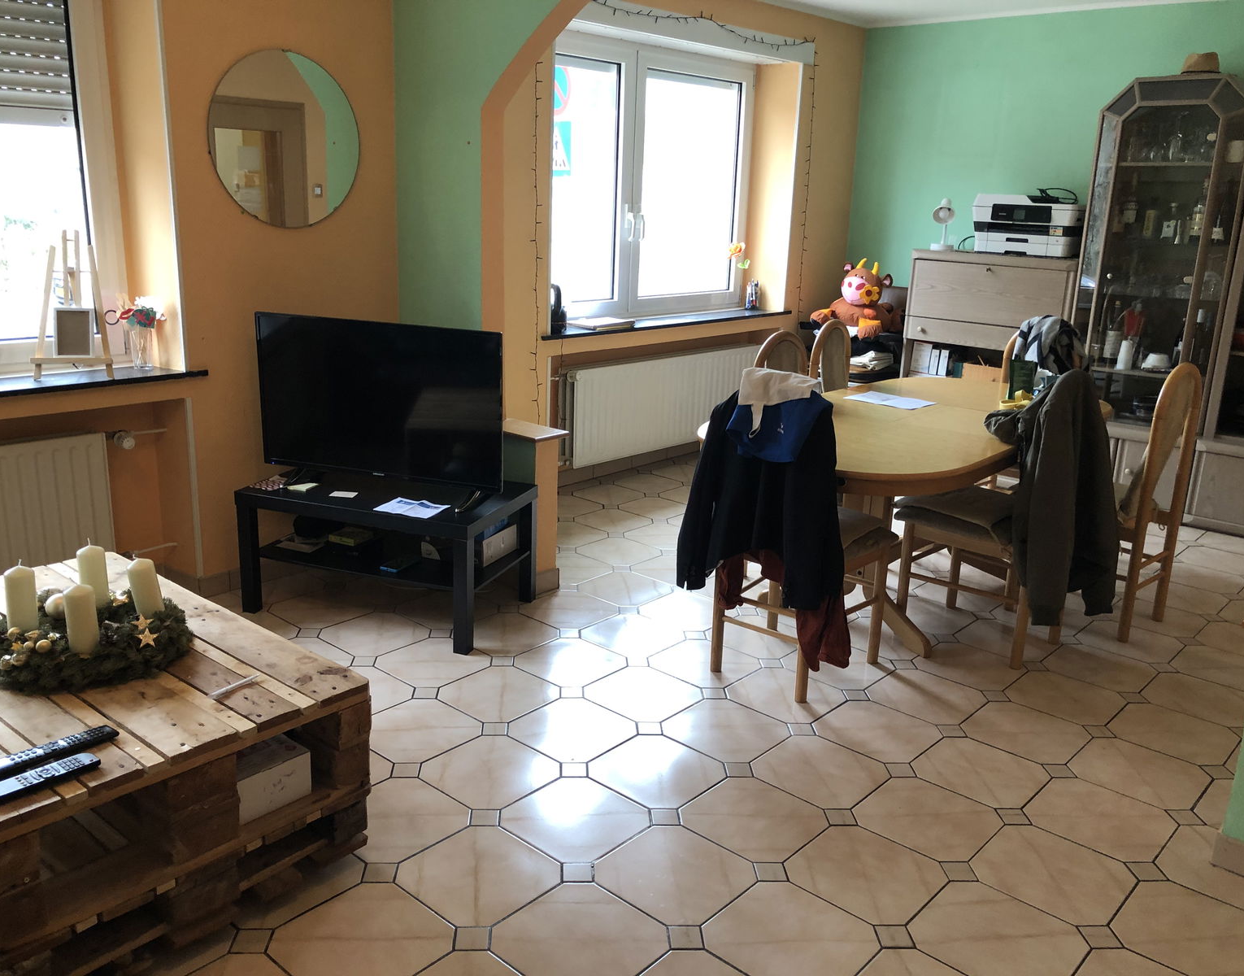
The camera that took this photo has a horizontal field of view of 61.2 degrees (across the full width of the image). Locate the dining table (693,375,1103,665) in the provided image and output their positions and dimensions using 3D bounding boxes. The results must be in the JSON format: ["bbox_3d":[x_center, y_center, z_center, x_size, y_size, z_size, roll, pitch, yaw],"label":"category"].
[{"bbox_3d":[1.078,0.091,3.969,0.917,0.748,2.030,15,20,39],"label":"dining table"}]

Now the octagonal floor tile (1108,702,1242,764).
[{"bbox_3d":[1.649,0.737,3.158,0.314,0.010,0.314,15,20,40],"label":"octagonal floor tile"}]

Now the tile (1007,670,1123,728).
[{"bbox_3d":[1.418,0.673,3.364,0.315,0.010,0.315,15,20,39],"label":"tile"}]

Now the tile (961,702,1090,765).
[{"bbox_3d":[1.204,0.729,3.132,0.315,0.010,0.315,15,20,39],"label":"tile"}]

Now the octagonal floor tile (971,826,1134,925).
[{"bbox_3d":[1.018,0.909,2.483,0.313,0.010,0.313,15,20,39],"label":"octagonal floor tile"}]

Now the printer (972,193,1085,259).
[{"bbox_3d":[2.286,-1.443,5.807,0.565,0.320,0.420,16,20,40],"label":"printer"}]

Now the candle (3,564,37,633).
[{"bbox_3d":[-1.367,0.255,2.398,0.061,0.145,0.061,-3,16,-28],"label":"candle"}]

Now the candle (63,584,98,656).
[{"bbox_3d":[-1.178,0.281,2.297,0.062,0.150,0.062,15,20,39],"label":"candle"}]

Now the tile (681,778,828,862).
[{"bbox_3d":[0.333,0.834,2.652,0.313,0.010,0.313,15,20,39],"label":"tile"}]

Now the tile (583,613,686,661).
[{"bbox_3d":[0.042,0.523,3.694,0.310,0.010,0.310,16,21,40],"label":"tile"}]

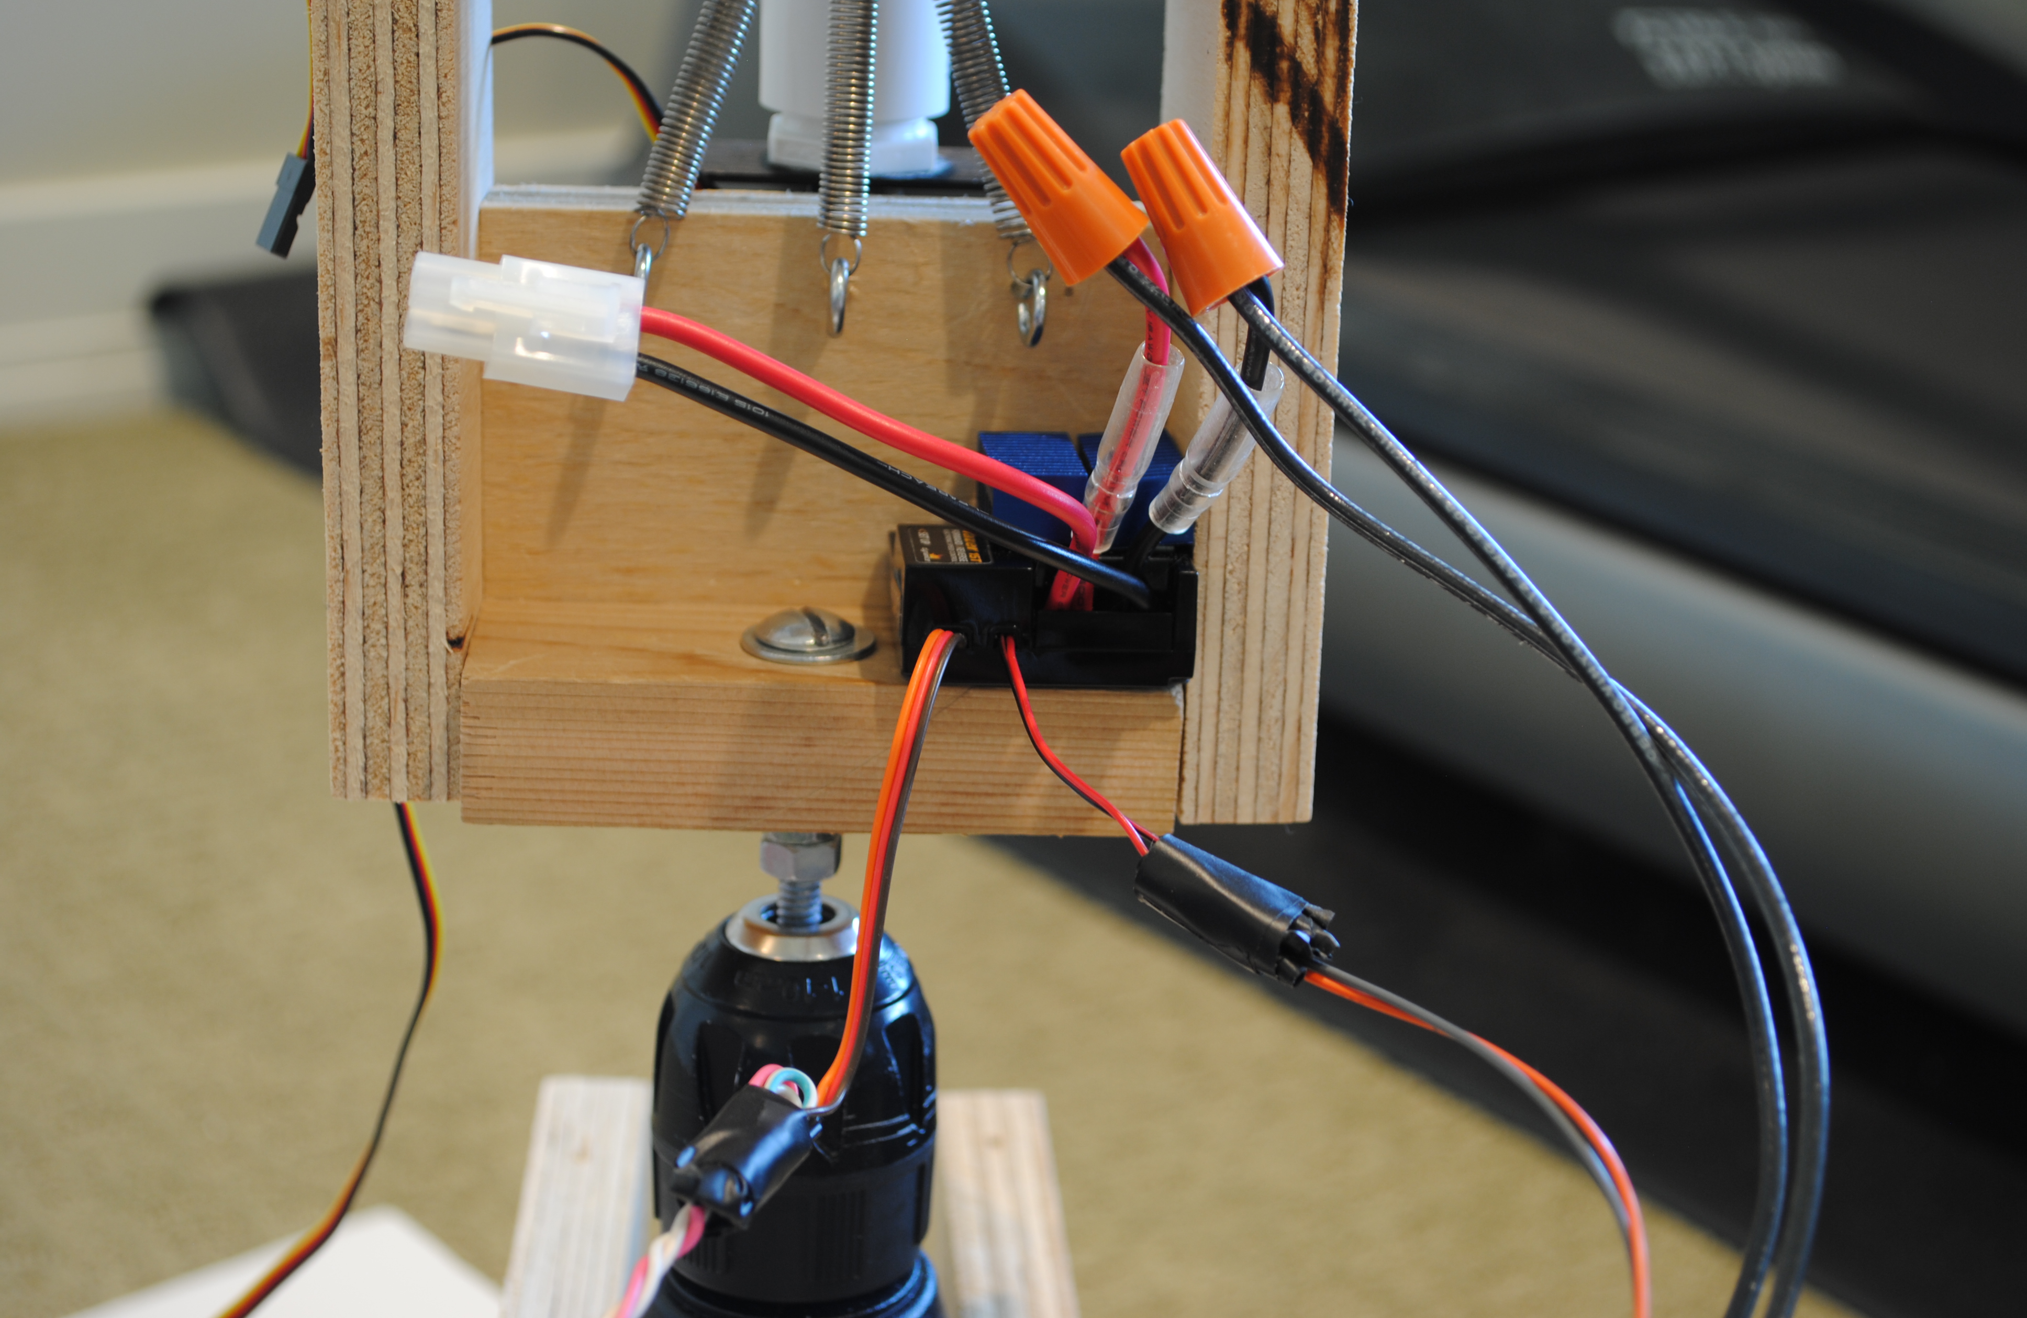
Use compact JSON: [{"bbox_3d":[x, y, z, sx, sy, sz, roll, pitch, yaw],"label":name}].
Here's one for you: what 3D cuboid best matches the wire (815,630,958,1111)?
[{"bbox_3d":[-0.017,0.028,0.444,0.018,0.062,0.014,0,15,-4],"label":"wire"}]

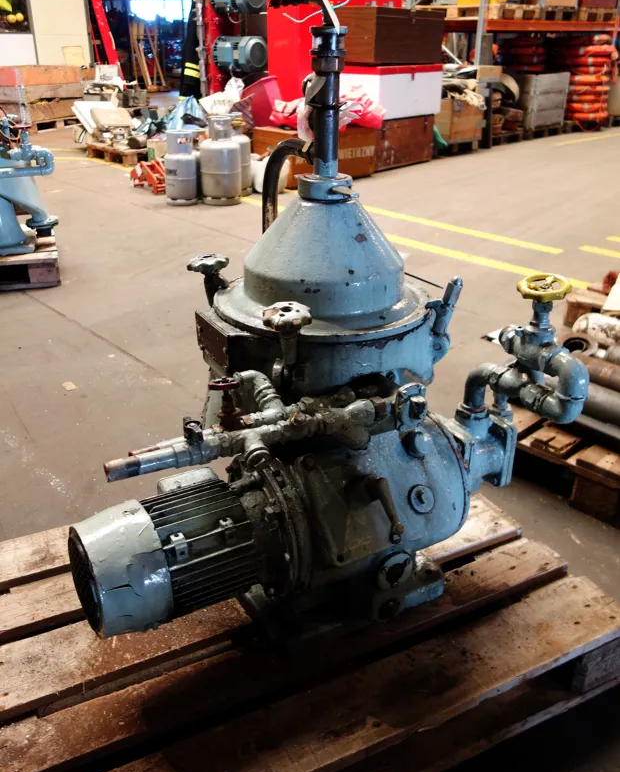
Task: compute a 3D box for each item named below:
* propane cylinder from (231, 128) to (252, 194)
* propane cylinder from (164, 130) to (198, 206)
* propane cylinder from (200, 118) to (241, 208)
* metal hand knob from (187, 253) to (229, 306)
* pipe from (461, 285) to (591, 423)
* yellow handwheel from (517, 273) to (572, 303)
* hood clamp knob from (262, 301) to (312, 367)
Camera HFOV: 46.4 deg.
[{"bbox_3d":[-0.596,-1.753,5.487,0.295,0.580,0.295,24,35,38],"label":"propane cylinder"},{"bbox_3d":[-0.930,-1.567,5.214,0.227,0.490,0.227,0,27,0],"label":"propane cylinder"},{"bbox_3d":[-0.645,-1.637,5.251,0.295,0.585,0.295,0,27,0],"label":"propane cylinder"},{"bbox_3d":[-0.176,-0.184,1.268,0.074,0.088,0.074,-5,26,2],"label":"metal hand knob"},{"bbox_3d":[0.418,-0.035,1.415,0.080,0.345,0.320,-12,30,-23],"label":"pipe"},{"bbox_3d":[0.428,-0.178,1.322,0.100,0.028,0.100,0,27,0],"label":"yellow handwheel"},{"bbox_3d":[-0.032,-0.075,1.078,0.073,0.092,0.073,-3,29,2],"label":"hood clamp knob"}]

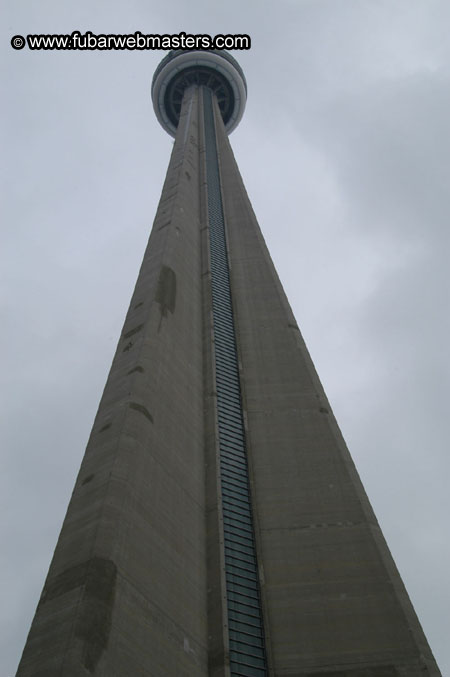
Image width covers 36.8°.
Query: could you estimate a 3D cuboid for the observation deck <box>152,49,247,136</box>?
[{"bbox_3d":[-12.267,-119.040,331.891,47.000,28.000,47.000,-1,-57,-2],"label":"observation deck"}]

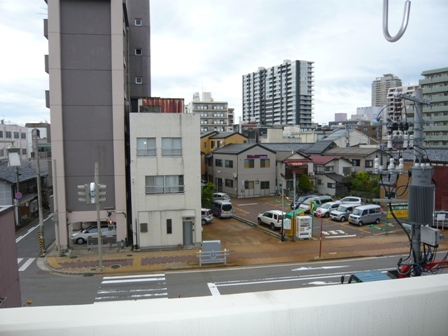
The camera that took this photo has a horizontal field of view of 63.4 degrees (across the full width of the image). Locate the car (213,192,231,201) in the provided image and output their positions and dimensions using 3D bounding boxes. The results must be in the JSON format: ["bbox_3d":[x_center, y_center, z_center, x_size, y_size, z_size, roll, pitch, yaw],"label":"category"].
[{"bbox_3d":[-0.861,4.301,52.075,3.700,1.500,1.650,3,5,38],"label":"car"}]

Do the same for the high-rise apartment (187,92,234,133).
[{"bbox_3d":[-5.308,-15.446,146.286,17.500,28.000,12.000,-1,4,-12],"label":"high-rise apartment"}]

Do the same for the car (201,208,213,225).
[{"bbox_3d":[-3.165,5.009,39.931,3.700,1.620,1.580,1,4,22],"label":"car"}]

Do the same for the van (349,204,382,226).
[{"bbox_3d":[14.882,4.941,38.267,3.400,1.850,1.480,-2,4,-24],"label":"van"}]

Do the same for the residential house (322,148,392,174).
[{"bbox_3d":[24.501,0.127,67.677,6.600,7.200,10.500,-2,4,-26],"label":"residential house"}]

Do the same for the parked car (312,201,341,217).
[{"bbox_3d":[12.527,4.832,42.752,3.750,1.520,1.660,-2,4,-24],"label":"parked car"}]

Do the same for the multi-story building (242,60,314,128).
[{"bbox_3d":[38.375,-41.347,268.621,17.360,65.000,61.770,-3,4,-33],"label":"multi-story building"}]

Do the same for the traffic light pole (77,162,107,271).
[{"bbox_3d":[-8.877,3.299,24.577,1.800,7.200,0.700,-1,4,-10],"label":"traffic light pole"}]

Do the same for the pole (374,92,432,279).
[{"bbox_3d":[5.339,2.663,11.109,1.600,10.100,1.000,1,4,15],"label":"pole"}]

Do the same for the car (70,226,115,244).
[{"bbox_3d":[-11.011,5.664,31.854,4.400,1.520,1.700,-1,4,-9],"label":"car"}]

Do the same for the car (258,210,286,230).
[{"bbox_3d":[5.186,5.067,37.634,1.770,1.700,4.400,-2,4,-26],"label":"car"}]

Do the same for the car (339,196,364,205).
[{"bbox_3d":[16.082,4.464,46.820,4.400,1.500,1.700,-1,4,-10],"label":"car"}]

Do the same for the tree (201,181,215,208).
[{"bbox_3d":[-2.169,3.625,45.819,2.300,3.650,2.300,0,4,0],"label":"tree"}]

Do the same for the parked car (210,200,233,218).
[{"bbox_3d":[-0.430,4.755,42.497,1.480,1.800,3.400,-2,4,-25],"label":"parked car"}]

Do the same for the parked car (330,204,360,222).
[{"bbox_3d":[13.808,4.899,40.509,3.850,1.660,1.680,-2,4,-24],"label":"parked car"}]

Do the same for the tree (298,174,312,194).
[{"bbox_3d":[13.248,2.847,58.800,2.150,3.450,2.150,0,4,0],"label":"tree"}]

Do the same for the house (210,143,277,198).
[{"bbox_3d":[3.305,0.151,62.005,7.630,8.500,9.750,-2,4,-27],"label":"house"}]

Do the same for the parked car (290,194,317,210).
[{"bbox_3d":[11.081,4.401,48.116,4.400,1.520,1.700,-2,4,-26],"label":"parked car"}]

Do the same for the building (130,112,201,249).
[{"bbox_3d":[-5.738,0.708,33.921,5.750,11.000,9.000,-1,4,-15],"label":"building"}]

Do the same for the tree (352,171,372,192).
[{"bbox_3d":[21.918,2.521,57.816,2.900,3.800,2.800,0,4,0],"label":"tree"}]

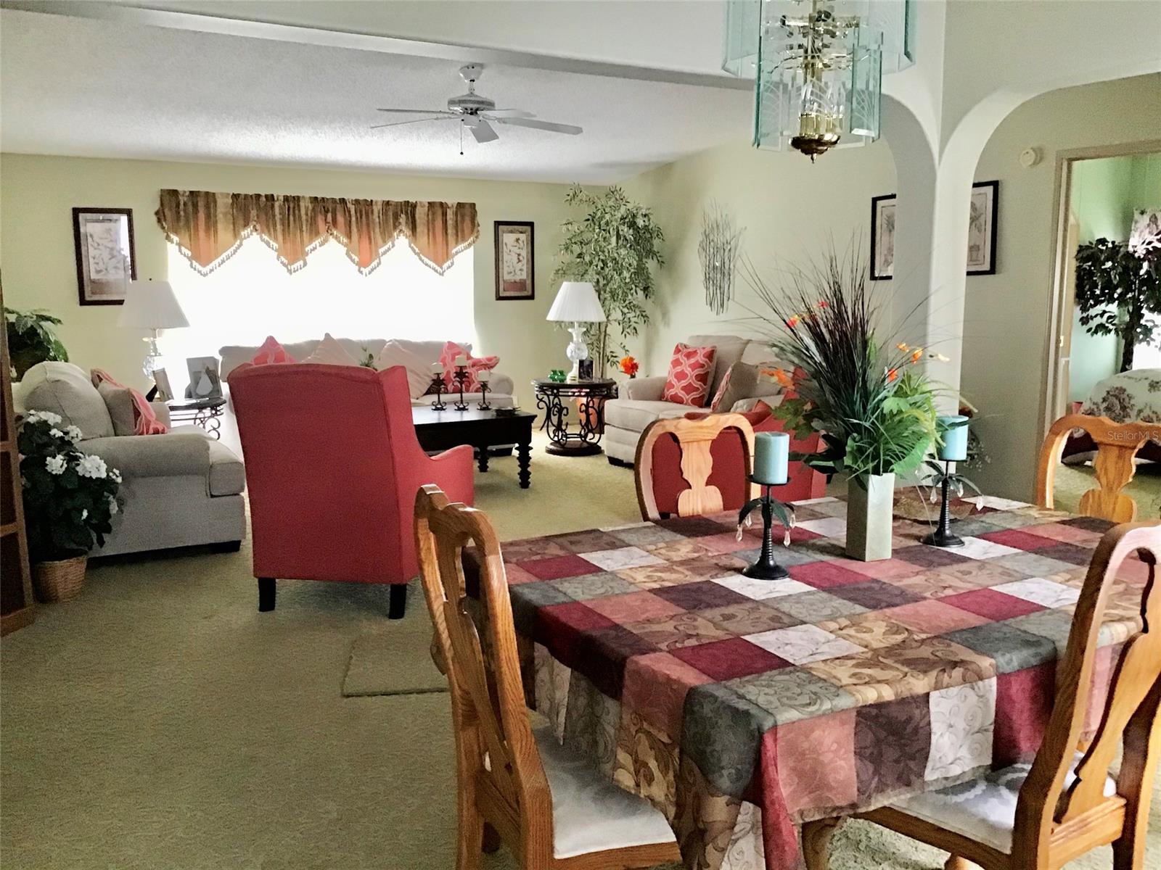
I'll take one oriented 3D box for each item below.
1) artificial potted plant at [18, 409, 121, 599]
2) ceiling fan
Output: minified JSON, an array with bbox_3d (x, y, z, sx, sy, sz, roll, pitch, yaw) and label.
[{"bbox_3d":[-2.275,0.305,4.660,0.420,0.822,0.420,-4,9,-28],"label":"artificial potted plant"},{"bbox_3d":[-0.607,-1.917,5.862,1.310,0.340,1.310,-4,9,-28],"label":"ceiling fan"}]

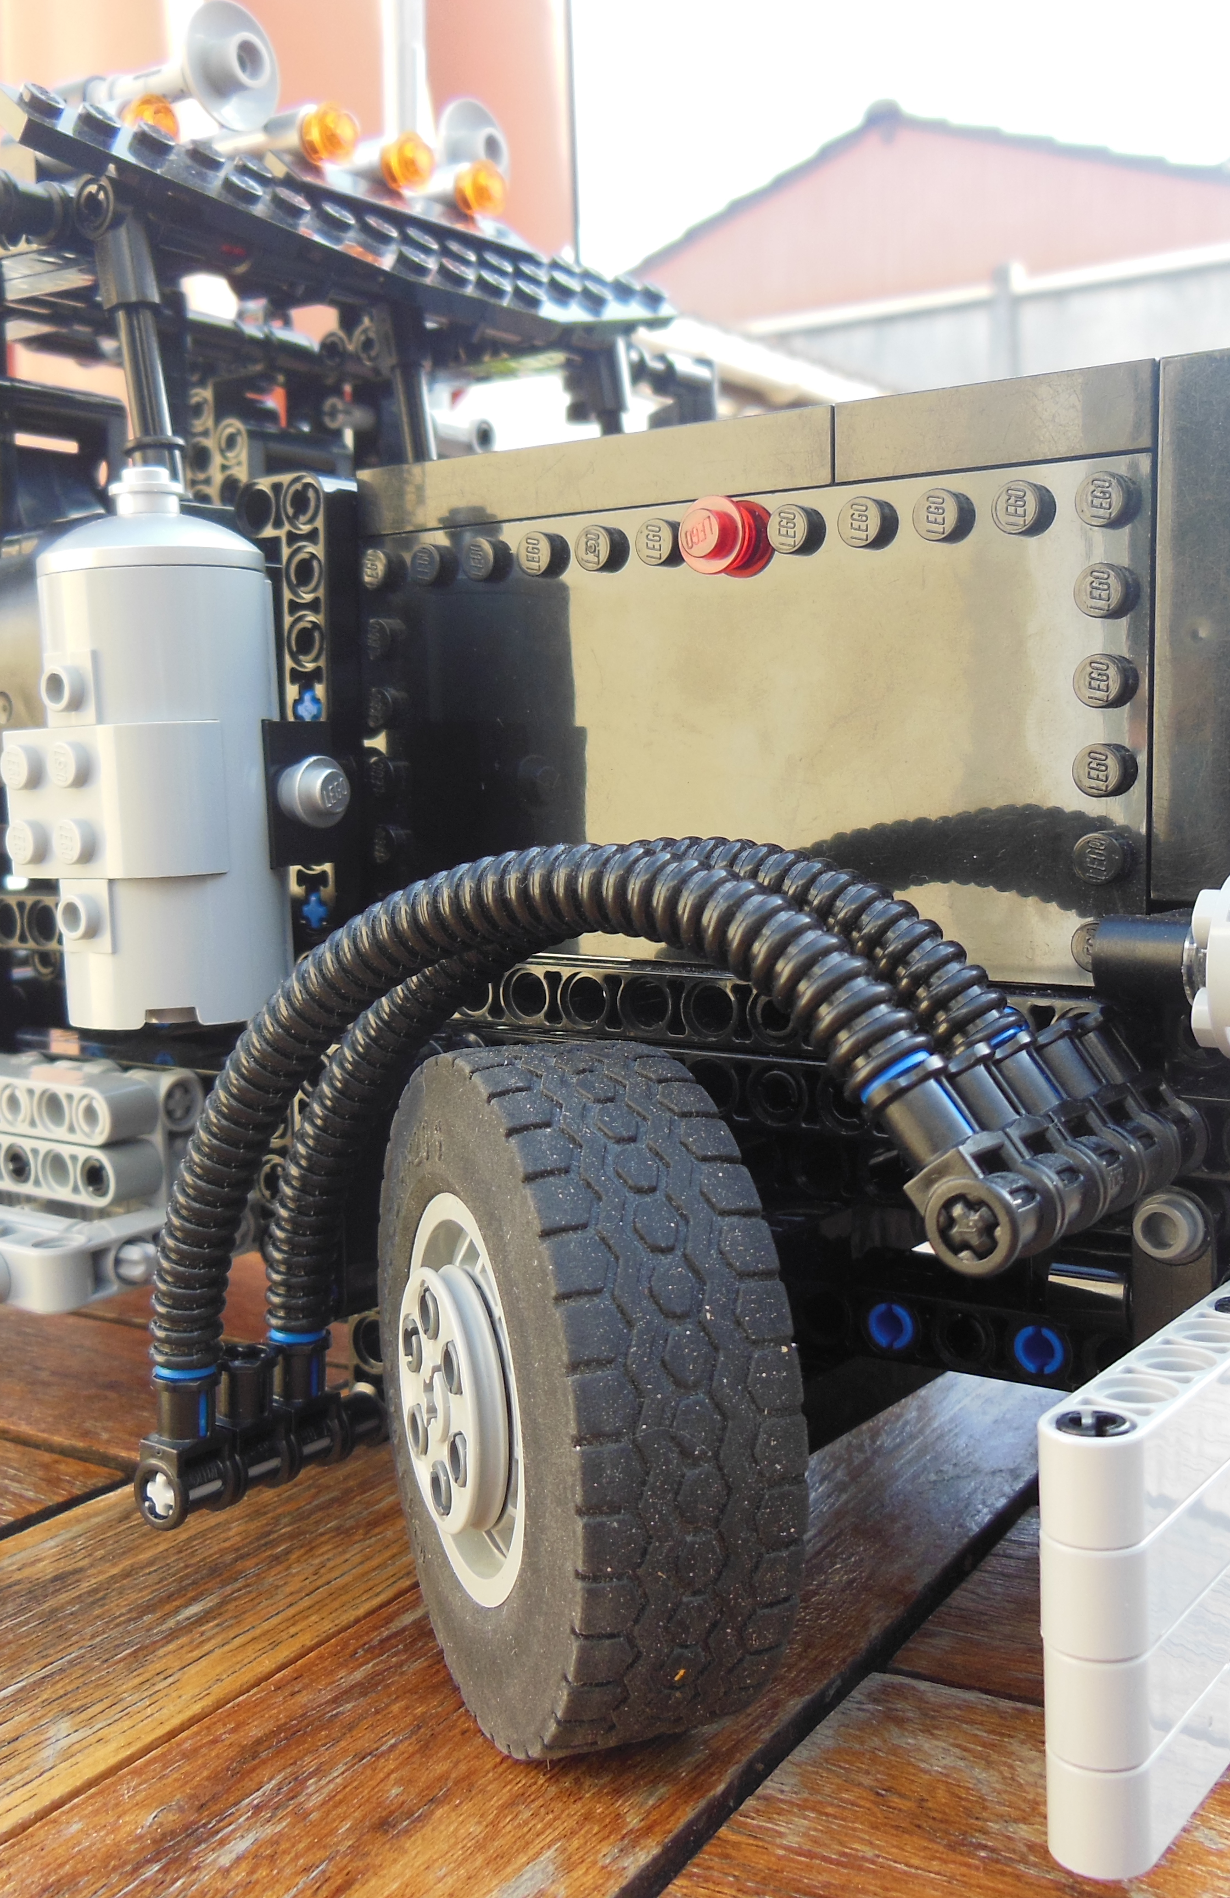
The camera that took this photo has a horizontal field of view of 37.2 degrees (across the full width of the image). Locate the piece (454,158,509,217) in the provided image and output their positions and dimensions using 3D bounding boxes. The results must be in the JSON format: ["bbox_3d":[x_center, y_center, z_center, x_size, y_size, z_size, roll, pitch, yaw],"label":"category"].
[{"bbox_3d":[-0.020,-0.112,0.271,0.005,0.008,0.008,3,8,35],"label":"piece"}]

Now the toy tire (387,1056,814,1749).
[{"bbox_3d":[-0.005,0.040,0.170,0.021,0.062,0.062,-4,7,-21],"label":"toy tire"}]

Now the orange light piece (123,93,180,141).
[{"bbox_3d":[-0.056,-0.099,0.220,0.005,0.008,0.008,3,8,35],"label":"orange light piece"}]

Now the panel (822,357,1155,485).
[{"bbox_3d":[0.035,-0.049,0.172,0.032,0.008,0.003,3,8,35],"label":"panel"}]

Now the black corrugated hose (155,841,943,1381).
[{"bbox_3d":[-0.012,0.019,0.162,0.088,0.056,0.007,3,8,35],"label":"black corrugated hose"}]

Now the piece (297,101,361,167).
[{"bbox_3d":[-0.038,-0.109,0.245,0.005,0.008,0.008,3,8,35],"label":"piece"}]

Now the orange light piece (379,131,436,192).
[{"bbox_3d":[-0.029,-0.111,0.258,0.005,0.008,0.008,3,8,35],"label":"orange light piece"}]

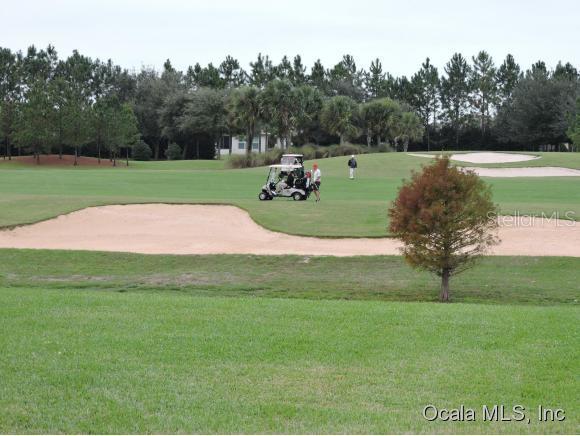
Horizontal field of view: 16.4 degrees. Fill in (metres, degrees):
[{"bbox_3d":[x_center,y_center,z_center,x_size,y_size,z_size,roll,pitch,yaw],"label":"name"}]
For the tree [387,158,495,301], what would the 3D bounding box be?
[{"bbox_3d":[3.280,0.214,43.000,2.330,3.100,2.280,0,2,0],"label":"tree"}]

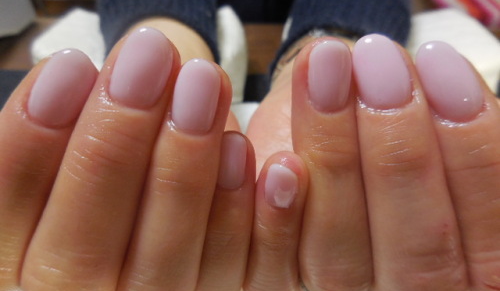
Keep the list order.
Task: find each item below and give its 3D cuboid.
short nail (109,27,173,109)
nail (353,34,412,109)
[{"bbox_3d":[-0.024,-0.017,0.080,0.012,0.018,0.004,14,-8,-10],"label":"short nail"},{"bbox_3d":[0.030,-0.017,0.083,0.011,0.017,0.004,-13,-10,19],"label":"nail"}]

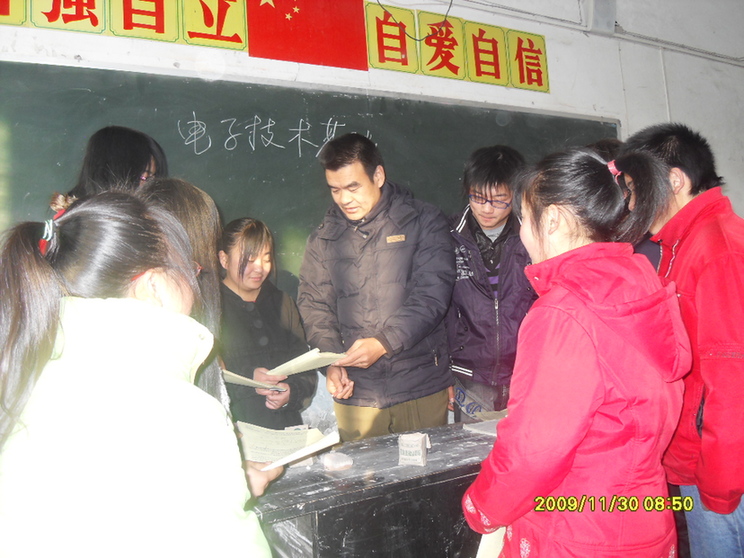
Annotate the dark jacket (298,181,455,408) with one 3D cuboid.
[{"bbox_3d":[0.014,0.043,1.920,0.530,0.720,0.400,-6,-4,24],"label":"dark jacket"}]

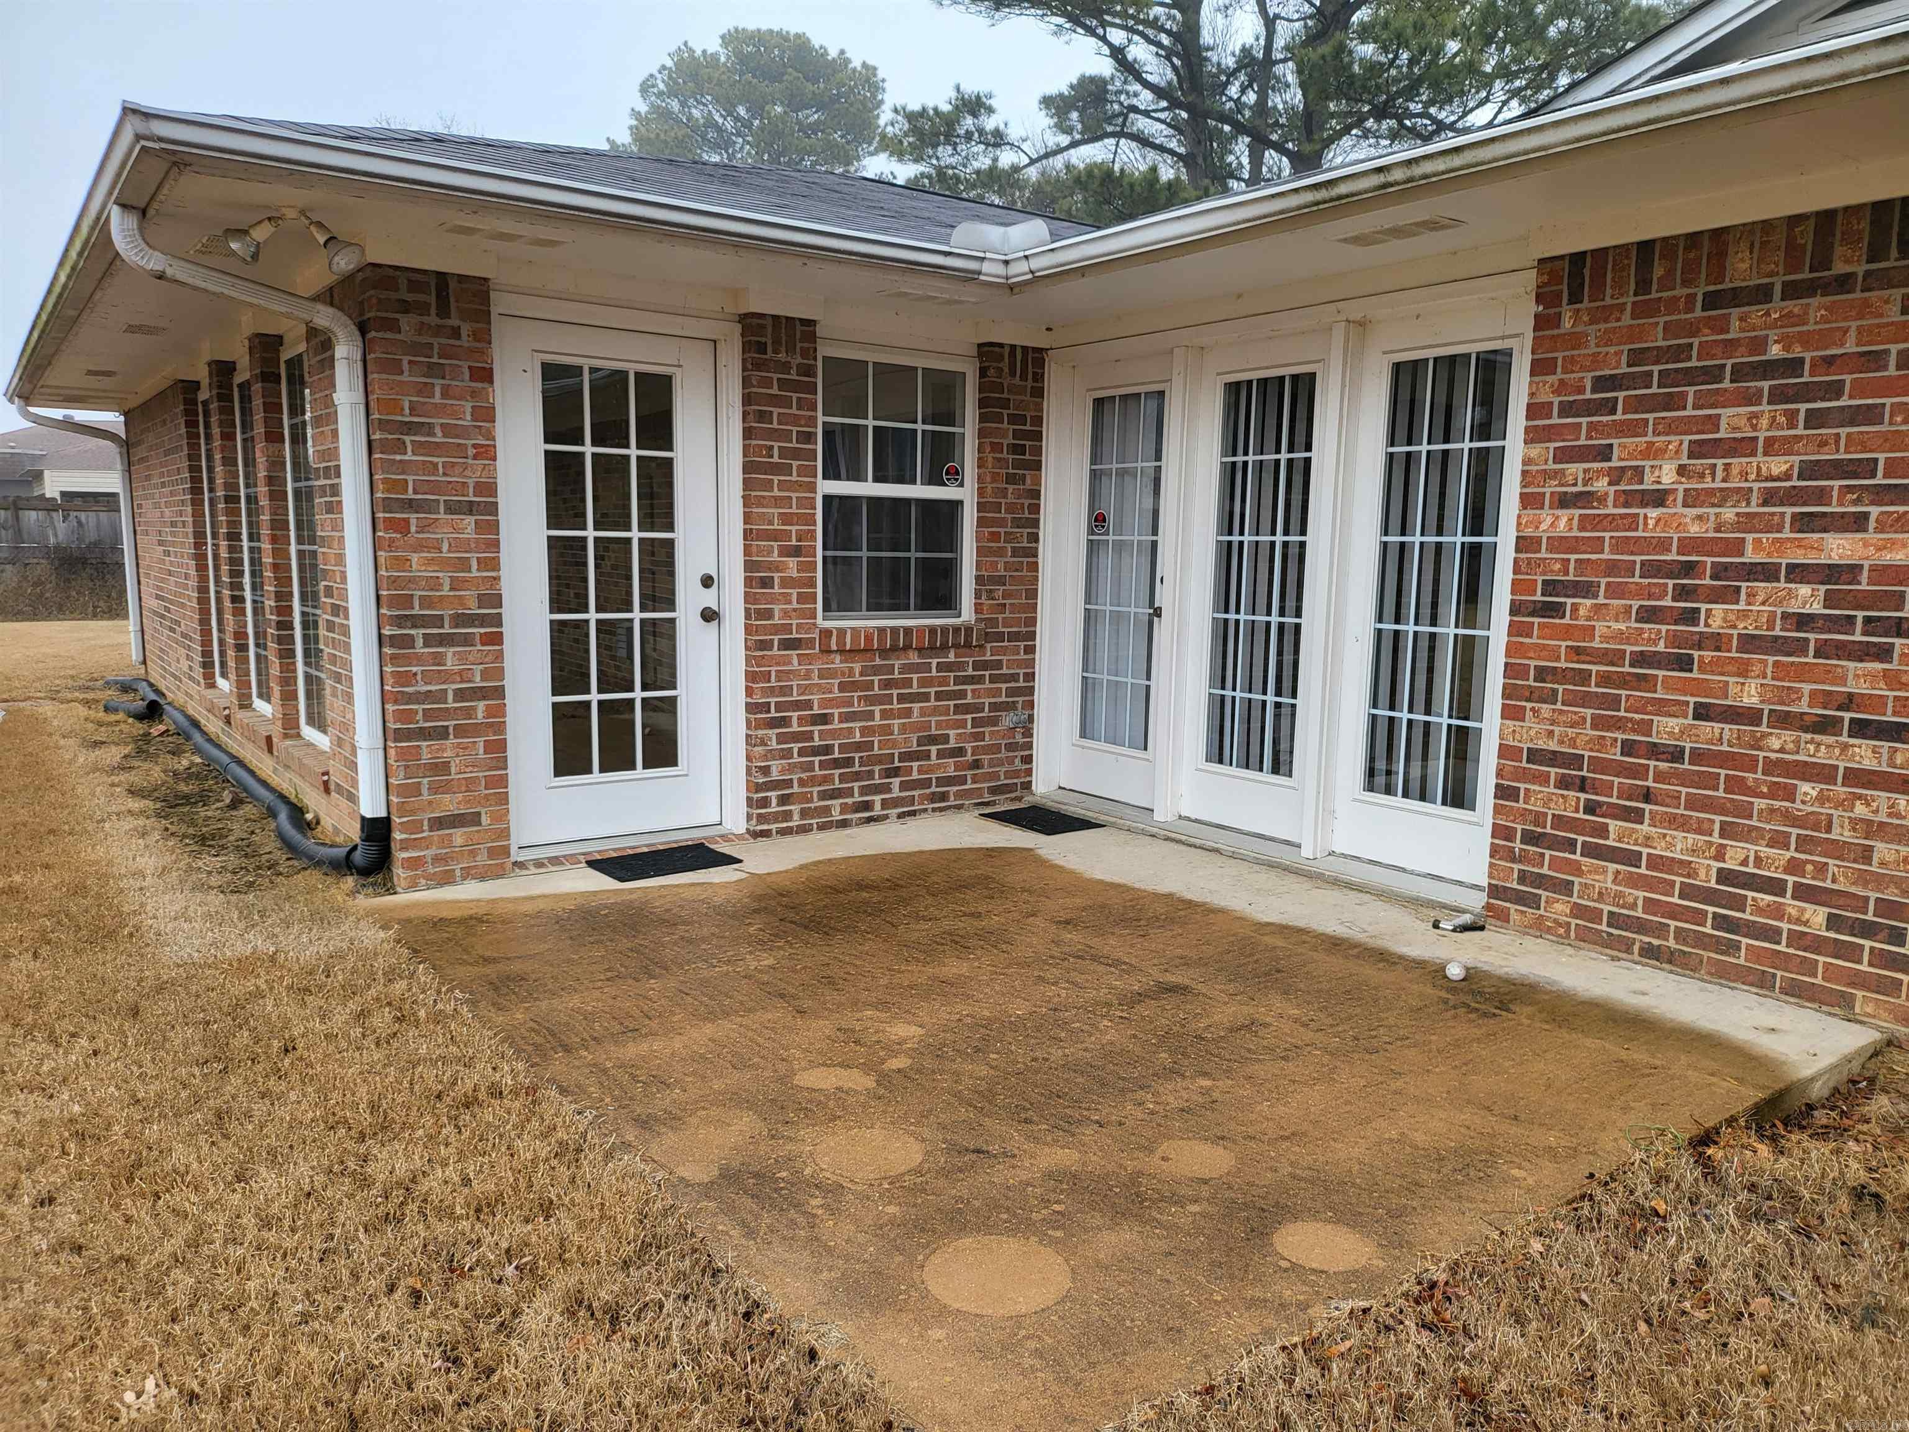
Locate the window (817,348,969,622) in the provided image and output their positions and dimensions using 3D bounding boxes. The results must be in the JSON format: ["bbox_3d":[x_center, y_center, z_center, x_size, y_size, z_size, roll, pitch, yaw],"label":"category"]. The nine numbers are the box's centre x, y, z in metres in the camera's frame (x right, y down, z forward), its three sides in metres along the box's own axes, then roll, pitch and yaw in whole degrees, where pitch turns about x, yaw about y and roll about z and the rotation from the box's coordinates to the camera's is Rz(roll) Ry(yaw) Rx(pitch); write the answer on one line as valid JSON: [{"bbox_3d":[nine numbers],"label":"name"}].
[{"bbox_3d":[-0.264,-0.984,5.907,0.789,1.140,0.080,-5,9,-36],"label":"window"}]

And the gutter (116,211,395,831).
[{"bbox_3d":[-2.304,-0.560,4.391,0.735,2.093,0.100,-5,9,-36],"label":"gutter"}]

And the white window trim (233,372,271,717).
[{"bbox_3d":[-3.592,-0.877,6.919,0.080,1.755,1.050,-5,9,-36],"label":"white window trim"}]

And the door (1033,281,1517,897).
[{"bbox_3d":[1.214,-0.513,5.388,0.150,2.040,2.450,-5,9,-36],"label":"door"}]

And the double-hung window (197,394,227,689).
[{"bbox_3d":[-4.409,-1.043,8.018,0.080,1.770,1.050,-5,9,-36],"label":"double-hung window"}]

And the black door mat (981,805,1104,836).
[{"bbox_3d":[0.405,0.468,6.005,0.360,0.014,0.515,-5,9,-36],"label":"black door mat"}]

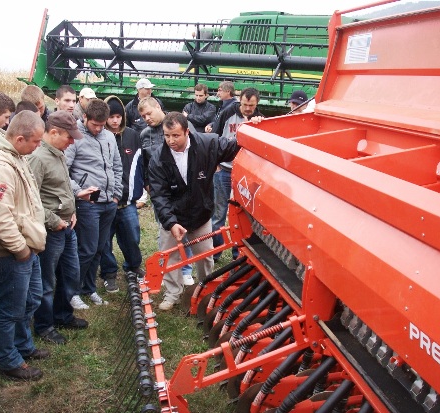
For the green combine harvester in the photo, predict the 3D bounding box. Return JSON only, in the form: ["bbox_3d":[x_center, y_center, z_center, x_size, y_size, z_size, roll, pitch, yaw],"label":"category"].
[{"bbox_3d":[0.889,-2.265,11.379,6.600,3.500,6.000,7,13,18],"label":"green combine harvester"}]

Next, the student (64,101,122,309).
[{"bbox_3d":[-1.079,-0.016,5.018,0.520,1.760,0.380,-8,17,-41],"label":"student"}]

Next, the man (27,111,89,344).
[{"bbox_3d":[-1.203,0.144,4.381,0.400,1.710,0.500,6,13,13],"label":"man"}]

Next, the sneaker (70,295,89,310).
[{"bbox_3d":[-1.213,0.794,5.040,0.105,0.110,0.290,-10,17,-35],"label":"sneaker"}]

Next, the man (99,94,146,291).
[{"bbox_3d":[-0.880,-0.113,5.309,0.510,1.740,0.400,-5,15,-19],"label":"man"}]

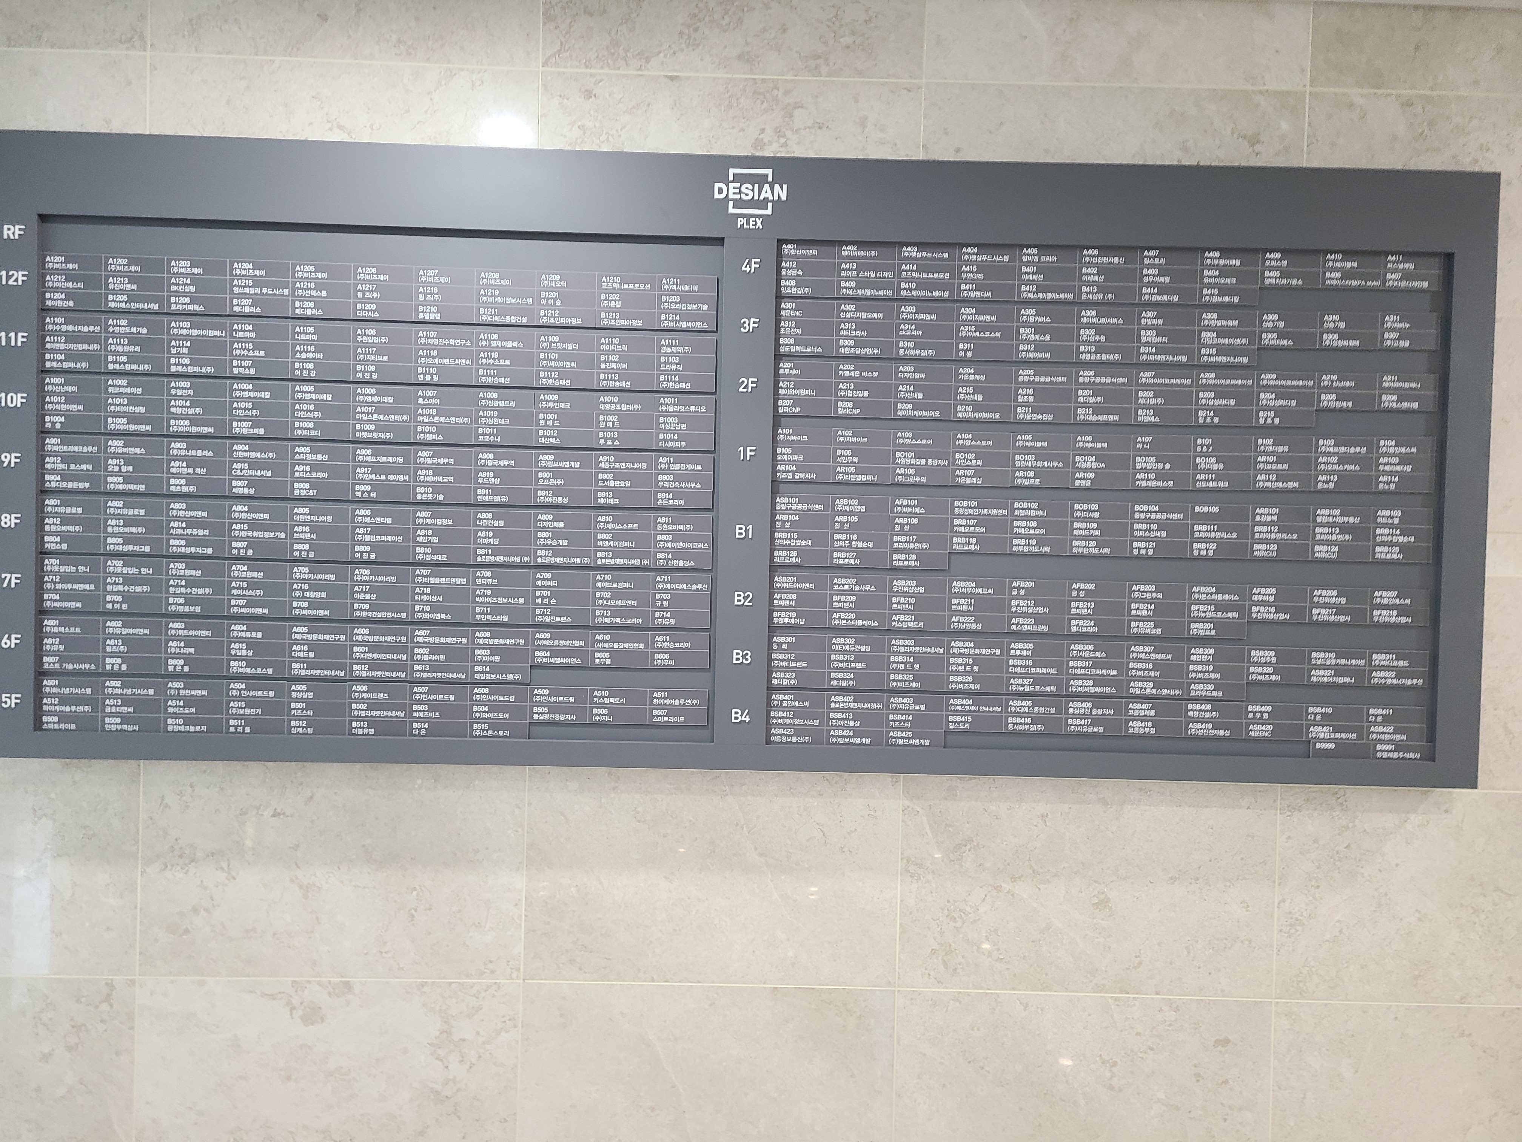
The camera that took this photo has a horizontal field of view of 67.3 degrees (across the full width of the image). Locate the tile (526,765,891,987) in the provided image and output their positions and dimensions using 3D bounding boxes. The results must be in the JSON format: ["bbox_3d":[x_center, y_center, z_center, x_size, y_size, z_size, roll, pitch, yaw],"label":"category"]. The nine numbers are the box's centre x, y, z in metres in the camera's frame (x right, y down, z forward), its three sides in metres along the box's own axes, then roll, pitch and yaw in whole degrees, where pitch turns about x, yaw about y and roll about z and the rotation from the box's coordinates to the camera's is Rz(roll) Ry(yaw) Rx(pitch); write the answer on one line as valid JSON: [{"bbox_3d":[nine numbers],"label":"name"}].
[{"bbox_3d":[-0.091,0.574,2.145,0.700,0.400,0.020,1,1,-1],"label":"tile"}]

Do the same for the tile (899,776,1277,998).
[{"bbox_3d":[0.613,0.592,2.155,0.700,0.400,0.020,1,1,-1],"label":"tile"}]

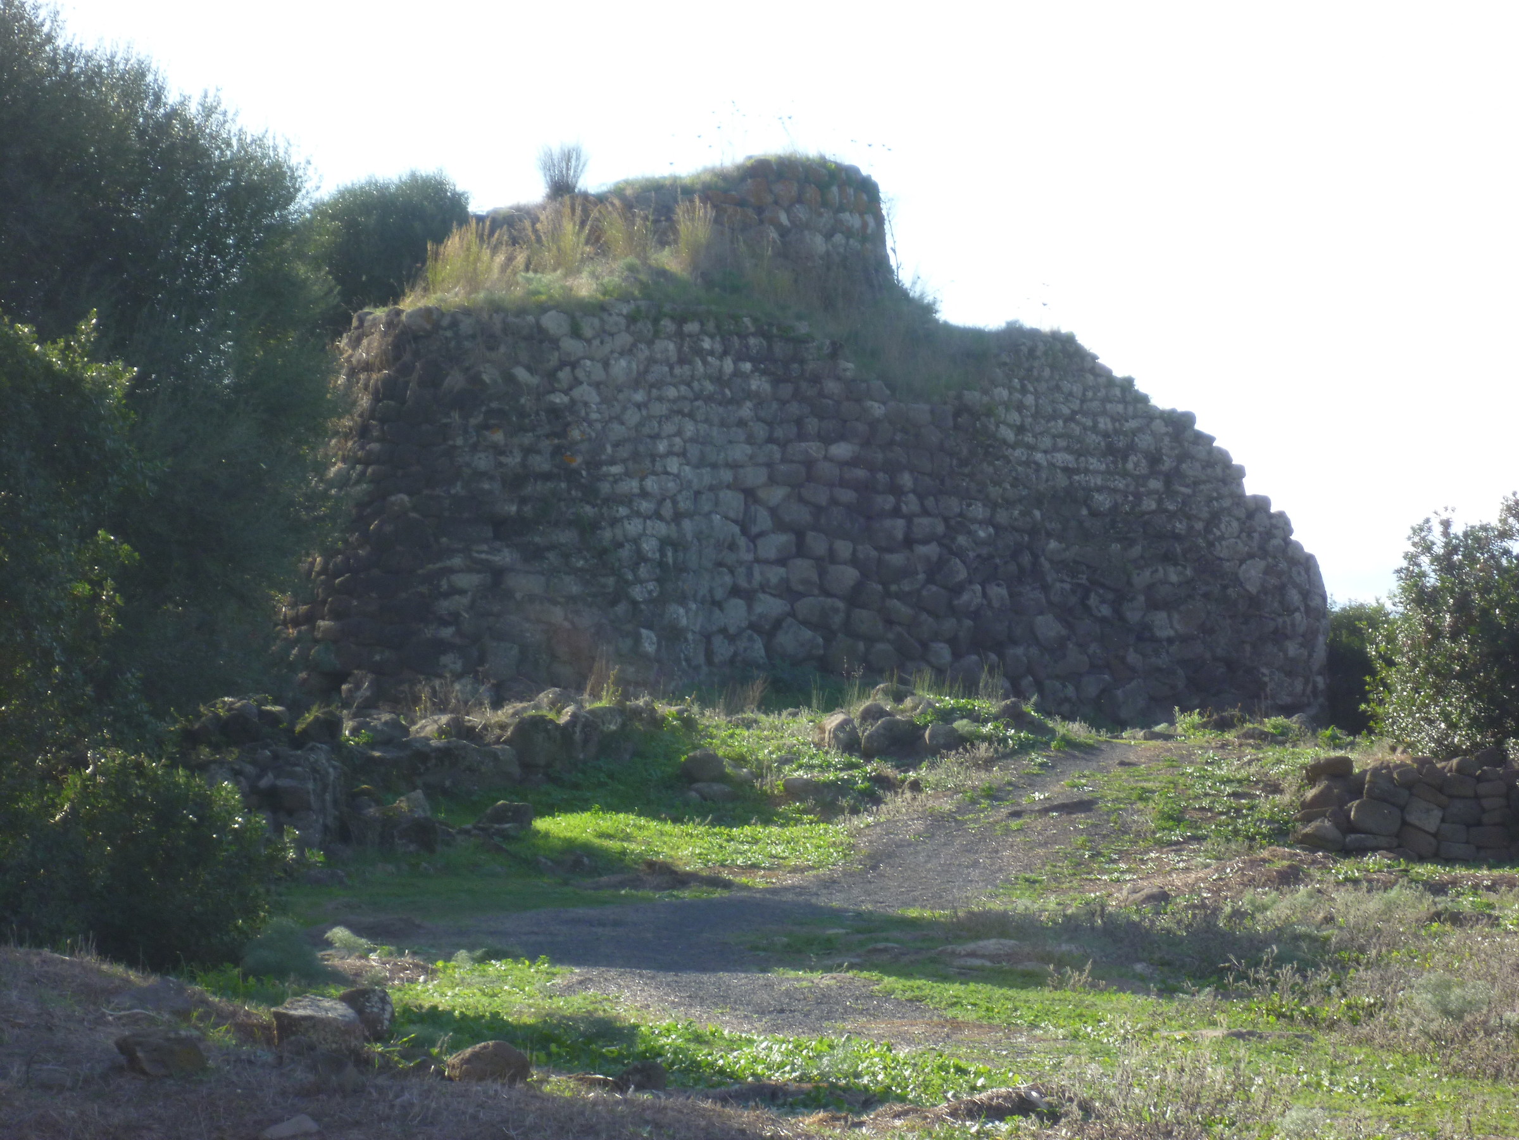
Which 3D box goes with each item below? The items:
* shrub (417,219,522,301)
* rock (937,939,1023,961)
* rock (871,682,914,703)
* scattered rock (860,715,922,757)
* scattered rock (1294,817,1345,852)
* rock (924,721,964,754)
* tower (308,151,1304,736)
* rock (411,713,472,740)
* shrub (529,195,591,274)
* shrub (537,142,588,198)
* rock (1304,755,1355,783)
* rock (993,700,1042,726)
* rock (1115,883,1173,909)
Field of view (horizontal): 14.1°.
[{"bbox_3d":[-4.922,-5.233,104.000,1.828,1.326,1.300,0,-1,0],"label":"shrub"},{"bbox_3d":[1.362,2.349,38.000,0.529,0.139,0.360,0,-1,0],"label":"rock"},{"bbox_3d":[2.064,1.918,95.000,0.661,0.367,0.580,0,-1,0],"label":"rock"},{"bbox_3d":[1.750,2.226,82.000,0.792,0.570,0.620,0,-1,0],"label":"scattered rock"},{"bbox_3d":[4.832,2.283,53.000,0.440,0.297,0.360,0,-1,0],"label":"scattered rock"},{"bbox_3d":[2.733,2.487,91.000,0.598,0.492,0.550,0,-1,0],"label":"rock"},{"bbox_3d":[0.796,-2.321,107.000,17.849,9.723,15.000,0,-1,0],"label":"tower"},{"bbox_3d":[-4.349,2.142,84.000,0.828,0.373,0.550,0,-1,0],"label":"rock"},{"bbox_3d":[-3.645,-6.145,113.000,1.157,1.441,1.150,0,-1,0],"label":"shrub"},{"bbox_3d":[-3.784,-7.659,118.000,0.980,1.071,0.950,0,-1,0],"label":"shrub"},{"bbox_3d":[6.497,2.258,70.000,0.568,0.311,0.420,0,-1,0],"label":"rock"},{"bbox_3d":[3.940,2.197,94.000,0.744,0.454,0.620,0,-1,0],"label":"rock"},{"bbox_3d":[4.006,3.406,64.000,0.581,0.272,0.480,0,-1,0],"label":"rock"}]

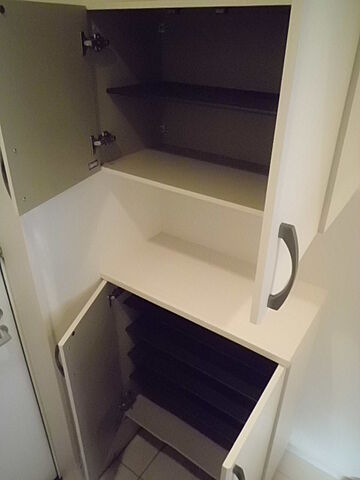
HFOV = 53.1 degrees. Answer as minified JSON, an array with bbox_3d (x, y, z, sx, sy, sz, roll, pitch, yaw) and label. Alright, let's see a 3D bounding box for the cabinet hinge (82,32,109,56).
[{"bbox_3d":[-0.239,-0.561,1.033,0.030,0.061,0.095,18,34,28],"label":"cabinet hinge"}]

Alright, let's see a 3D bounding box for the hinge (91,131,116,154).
[{"bbox_3d":[-0.245,-0.312,1.171,0.030,0.062,0.096,18,34,28],"label":"hinge"}]

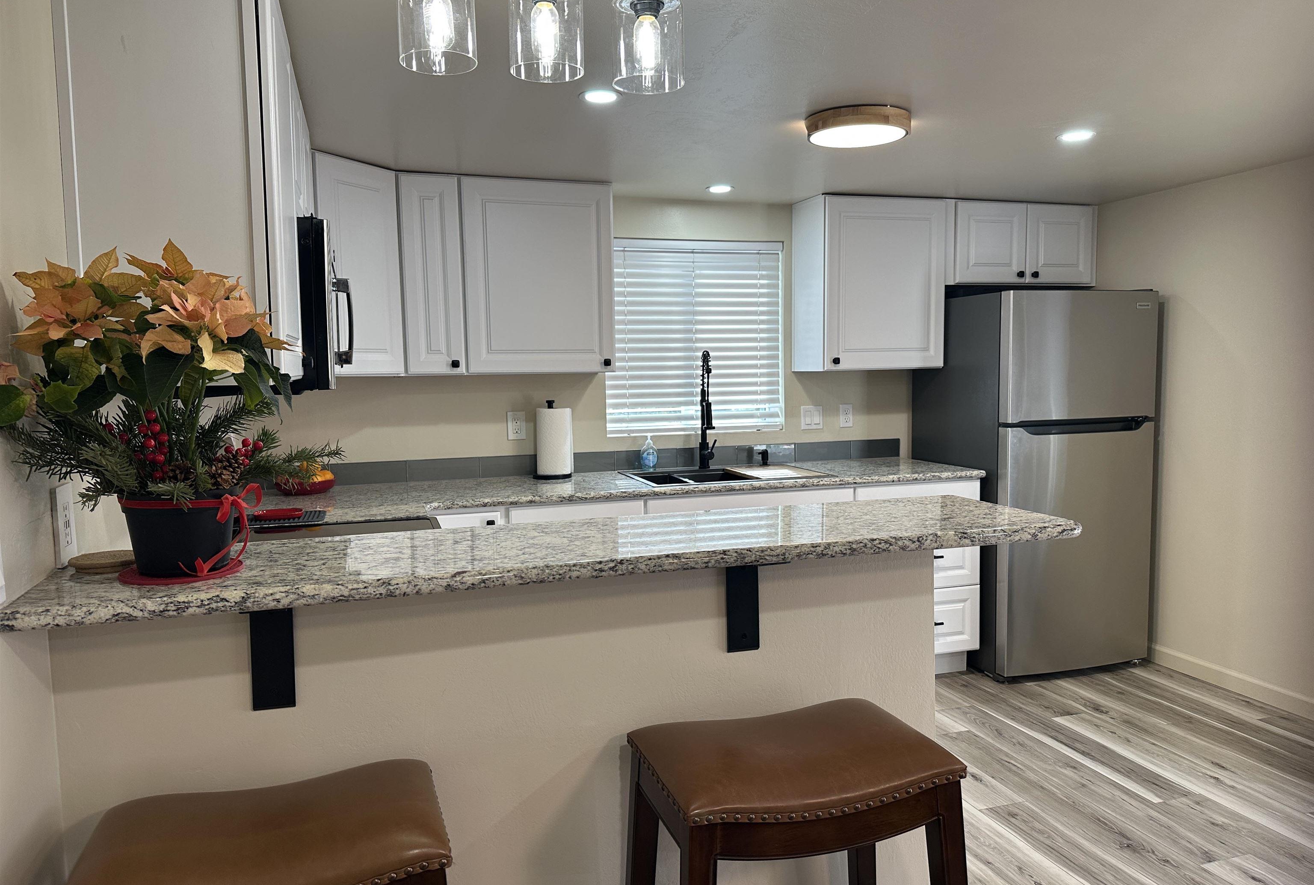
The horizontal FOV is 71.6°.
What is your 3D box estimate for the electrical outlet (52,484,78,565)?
[{"bbox_3d":[-0.931,0.129,1.433,0.009,0.121,0.078,-2,5,-18],"label":"electrical outlet"}]

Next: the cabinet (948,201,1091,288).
[{"bbox_3d":[1.695,-0.946,4.446,0.847,0.381,0.322,-2,5,-18],"label":"cabinet"}]

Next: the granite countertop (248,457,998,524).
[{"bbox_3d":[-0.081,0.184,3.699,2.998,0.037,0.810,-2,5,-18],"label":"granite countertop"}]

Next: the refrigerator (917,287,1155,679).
[{"bbox_3d":[1.754,0.161,4.324,0.775,1.692,0.743,-2,5,-18],"label":"refrigerator"}]

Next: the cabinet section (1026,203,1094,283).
[{"bbox_3d":[1.877,-0.945,4.479,0.410,0.381,0.325,-2,5,-17],"label":"cabinet section"}]

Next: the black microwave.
[{"bbox_3d":[-1.044,-0.340,2.412,0.422,0.404,0.757,-2,5,-18],"label":"black microwave"}]

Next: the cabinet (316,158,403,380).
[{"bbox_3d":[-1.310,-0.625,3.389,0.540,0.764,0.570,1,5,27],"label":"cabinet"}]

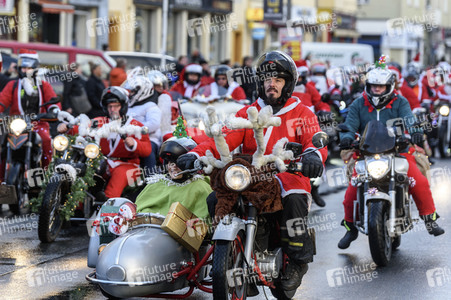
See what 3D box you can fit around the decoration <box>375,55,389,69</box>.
[{"bbox_3d":[1.337,-0.757,13.950,0.105,0.118,0.090,1,3,12],"label":"decoration"}]

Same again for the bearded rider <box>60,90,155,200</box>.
[{"bbox_3d":[-1.158,0.005,15.700,0.800,1.270,0.750,2,3,27],"label":"bearded rider"}]

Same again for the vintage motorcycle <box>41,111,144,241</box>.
[{"bbox_3d":[-1.169,0.244,15.600,0.850,1.200,2.100,5,3,27],"label":"vintage motorcycle"}]

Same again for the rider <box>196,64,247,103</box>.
[{"bbox_3d":[-0.029,-0.529,23.600,0.700,1.350,0.750,1,3,10],"label":"rider"}]

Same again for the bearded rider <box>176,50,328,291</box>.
[{"bbox_3d":[0.176,0.134,10.600,0.900,1.530,0.820,2,3,18],"label":"bearded rider"}]

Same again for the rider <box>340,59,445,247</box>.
[{"bbox_3d":[1.413,0.077,13.850,0.880,1.520,0.800,1,3,12],"label":"rider"}]

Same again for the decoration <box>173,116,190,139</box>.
[{"bbox_3d":[-0.294,-0.148,10.700,0.108,0.147,0.088,1,3,14],"label":"decoration"}]

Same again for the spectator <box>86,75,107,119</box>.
[{"bbox_3d":[-1.982,-0.507,25.000,0.360,1.690,0.500,1,3,12],"label":"spectator"}]

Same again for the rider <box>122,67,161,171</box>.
[{"bbox_3d":[-0.811,-0.215,16.300,0.550,1.250,0.680,3,4,41],"label":"rider"}]

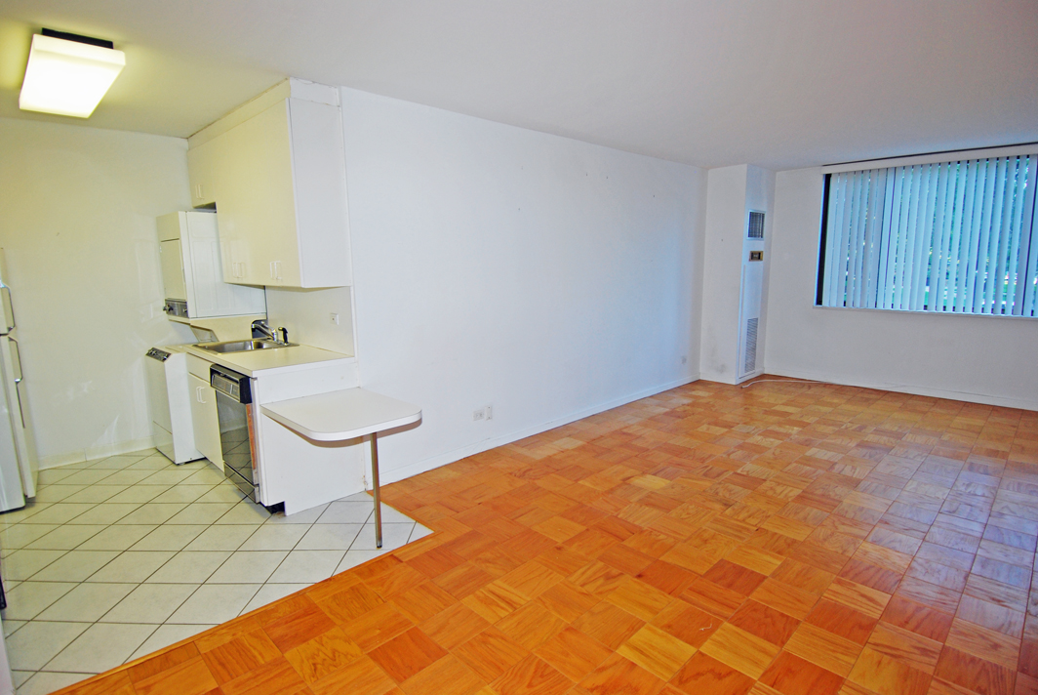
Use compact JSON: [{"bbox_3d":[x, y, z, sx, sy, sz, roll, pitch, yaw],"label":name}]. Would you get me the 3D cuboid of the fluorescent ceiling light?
[{"bbox_3d":[-2.439,-1.440,2.807,0.335,0.105,1.250,-9,13,-44],"label":"fluorescent ceiling light"}]

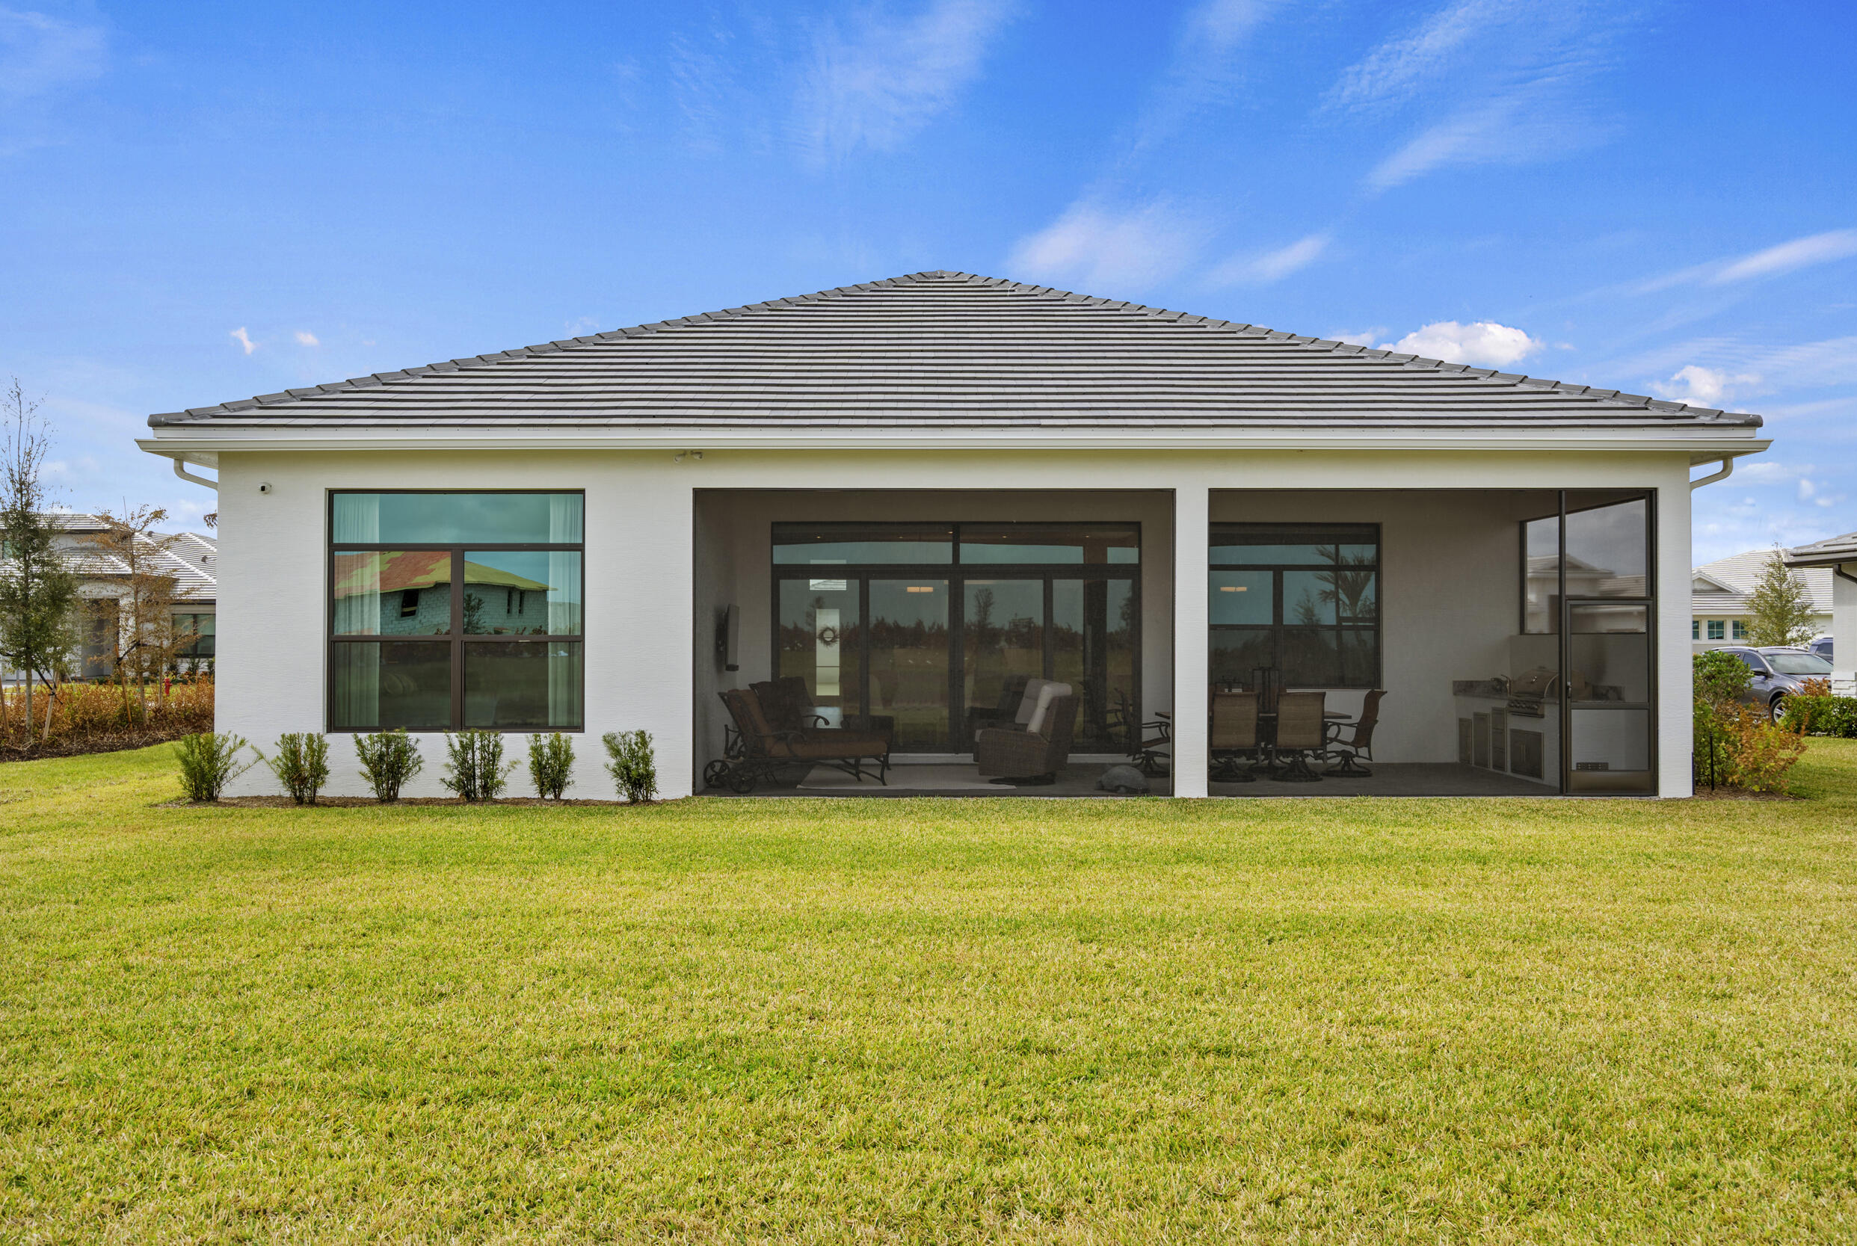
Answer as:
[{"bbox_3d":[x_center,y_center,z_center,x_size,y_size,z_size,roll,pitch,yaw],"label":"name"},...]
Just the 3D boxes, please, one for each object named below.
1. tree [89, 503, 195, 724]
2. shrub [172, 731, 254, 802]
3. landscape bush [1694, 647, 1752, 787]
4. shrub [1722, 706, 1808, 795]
[{"bbox_3d":[-14.561,-0.149,29.800,2.100,4.100,2.000,0,-1,0],"label":"tree"},{"bbox_3d":[-7.358,1.478,16.550,0.840,0.720,0.750,0,-1,0],"label":"shrub"},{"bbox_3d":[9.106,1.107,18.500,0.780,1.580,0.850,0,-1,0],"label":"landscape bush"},{"bbox_3d":[9.298,1.412,17.900,0.980,0.950,0.920,0,-1,0],"label":"shrub"}]

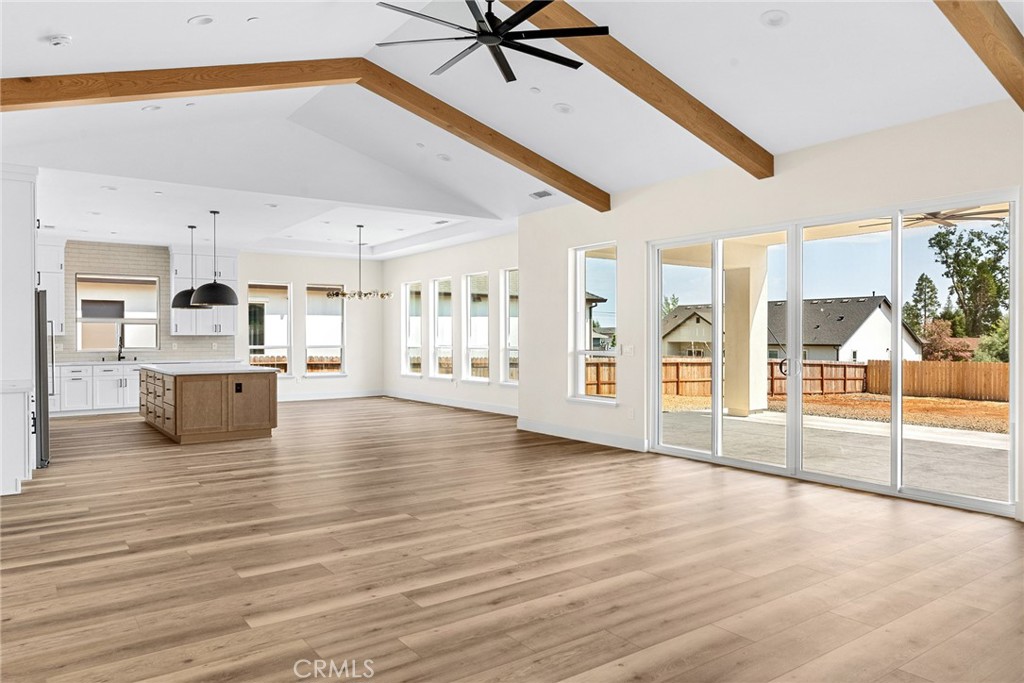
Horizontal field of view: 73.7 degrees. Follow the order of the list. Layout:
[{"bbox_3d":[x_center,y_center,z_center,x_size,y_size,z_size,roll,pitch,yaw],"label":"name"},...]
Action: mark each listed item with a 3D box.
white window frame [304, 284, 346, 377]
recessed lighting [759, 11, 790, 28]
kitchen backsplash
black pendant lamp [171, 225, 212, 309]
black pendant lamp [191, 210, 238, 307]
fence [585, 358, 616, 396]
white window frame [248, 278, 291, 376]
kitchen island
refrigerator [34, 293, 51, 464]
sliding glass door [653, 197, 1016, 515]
[{"bbox_3d":[-4.025,-0.239,14.688,0.913,1.978,0.120,-1,1,-36],"label":"white window frame"},{"bbox_3d":[1.821,-2.228,4.715,0.195,0.030,0.195,18,-10,-35],"label":"recessed lighting"},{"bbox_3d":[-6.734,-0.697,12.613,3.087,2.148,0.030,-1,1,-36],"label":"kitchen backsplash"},{"bbox_3d":[-4.898,-1.142,10.464,0.575,1.225,0.575,-1,1,-36],"label":"black pendant lamp"},{"bbox_3d":[-4.005,-1.133,9.195,0.580,1.221,0.580,-1,1,-36],"label":"black pendant lamp"},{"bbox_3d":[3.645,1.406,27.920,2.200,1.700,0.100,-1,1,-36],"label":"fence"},{"bbox_3d":[-4.965,-0.236,13.995,0.913,1.964,0.120,-1,1,-36],"label":"white window frame"},{"bbox_3d":[-4.523,0.826,10.023,1.313,0.913,2.901,-1,1,-36],"label":"kitchen island"},{"bbox_3d":[-5.400,0.398,7.281,0.800,1.830,0.910,-1,1,-36],"label":"refrigerator"},{"bbox_3d":[2.705,0.094,6.473,0.140,2.413,3.541,-1,1,-36],"label":"sliding glass door"}]

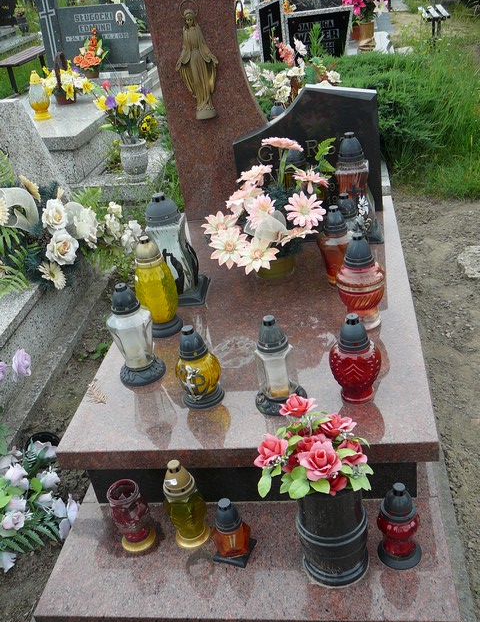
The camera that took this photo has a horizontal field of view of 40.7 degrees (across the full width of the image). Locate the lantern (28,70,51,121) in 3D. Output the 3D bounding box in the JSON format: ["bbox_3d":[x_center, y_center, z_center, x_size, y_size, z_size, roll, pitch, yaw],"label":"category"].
[{"bbox_3d":[-1.454,-1.554,4.657,0.152,0.334,0.152,-3,30,9],"label":"lantern"}]

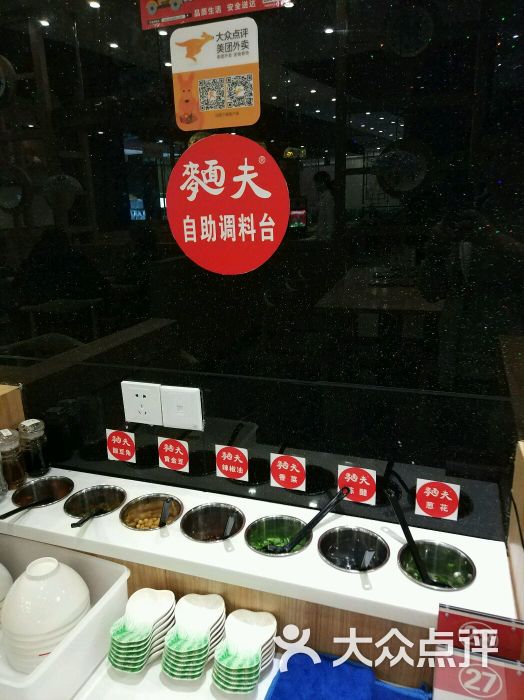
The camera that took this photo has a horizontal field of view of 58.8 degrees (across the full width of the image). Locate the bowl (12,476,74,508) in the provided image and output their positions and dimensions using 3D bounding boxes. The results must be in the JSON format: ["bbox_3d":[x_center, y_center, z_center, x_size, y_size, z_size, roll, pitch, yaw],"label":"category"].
[{"bbox_3d":[-0.445,0.332,0.962,0.116,0.088,0.116,-1,15,0],"label":"bowl"}]

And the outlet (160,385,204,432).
[{"bbox_3d":[-0.156,0.115,0.916,0.086,0.086,0.010,4,15,17],"label":"outlet"}]

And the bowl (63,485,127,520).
[{"bbox_3d":[-0.325,0.339,0.925,0.116,0.088,0.116,-1,15,0],"label":"bowl"}]

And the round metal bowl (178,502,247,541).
[{"bbox_3d":[-0.089,0.353,0.870,0.119,0.075,0.119,-1,14,0],"label":"round metal bowl"}]

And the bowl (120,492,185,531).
[{"bbox_3d":[-0.211,0.345,0.904,0.119,0.075,0.119,-1,14,0],"label":"bowl"}]

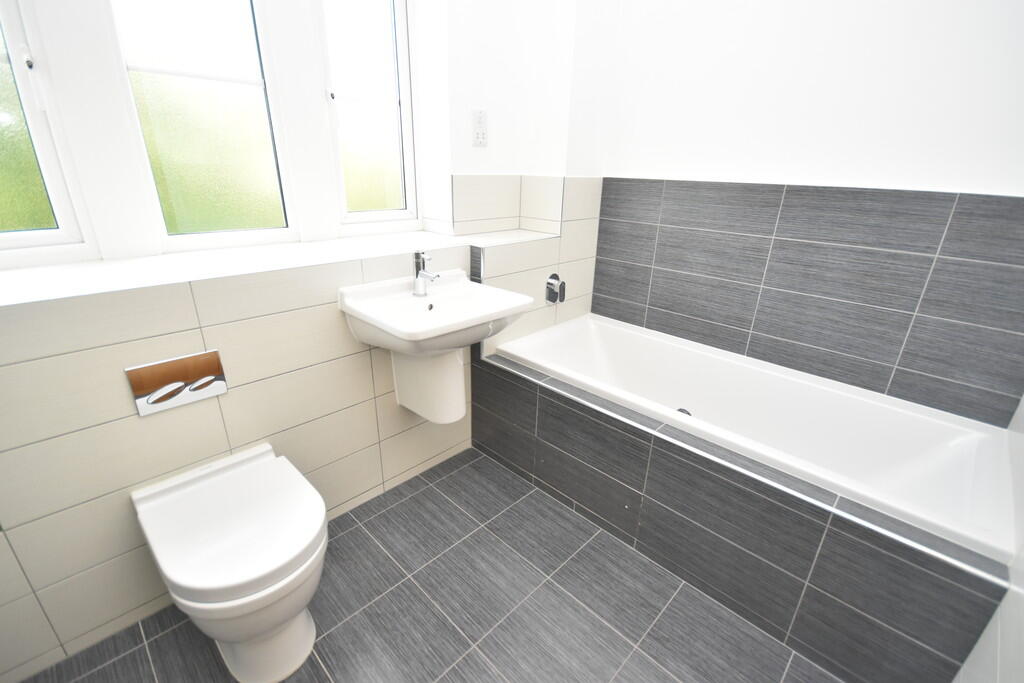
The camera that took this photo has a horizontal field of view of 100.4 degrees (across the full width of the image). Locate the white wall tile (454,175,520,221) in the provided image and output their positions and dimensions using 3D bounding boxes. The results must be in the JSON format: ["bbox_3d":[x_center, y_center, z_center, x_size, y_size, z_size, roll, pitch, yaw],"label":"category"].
[{"bbox_3d":[-0.111,-0.686,2.035,0.010,0.200,0.438,20,28,40],"label":"white wall tile"}]

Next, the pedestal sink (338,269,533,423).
[{"bbox_3d":[-0.250,0.066,1.605,0.460,0.540,0.560,21,28,40],"label":"pedestal sink"}]

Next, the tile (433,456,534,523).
[{"bbox_3d":[-0.122,0.637,1.863,0.332,0.010,0.312,20,28,40],"label":"tile"}]

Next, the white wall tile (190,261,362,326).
[{"bbox_3d":[-0.685,-0.158,1.310,0.010,0.124,0.495,20,28,40],"label":"white wall tile"}]

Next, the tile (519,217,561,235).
[{"bbox_3d":[0.149,-0.594,2.205,0.283,0.067,0.010,21,28,40],"label":"tile"}]

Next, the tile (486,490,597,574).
[{"bbox_3d":[0.120,0.747,1.700,0.336,0.010,0.330,21,28,41],"label":"tile"}]

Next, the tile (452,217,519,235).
[{"bbox_3d":[-0.122,-0.632,2.329,0.010,0.070,0.495,21,28,41],"label":"tile"}]

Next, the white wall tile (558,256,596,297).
[{"bbox_3d":[0.339,-0.325,2.259,0.010,0.201,0.317,20,28,40],"label":"white wall tile"}]

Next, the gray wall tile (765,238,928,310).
[{"bbox_3d":[1.232,-0.257,1.600,0.504,0.202,0.010,20,28,40],"label":"gray wall tile"}]

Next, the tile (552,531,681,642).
[{"bbox_3d":[0.363,0.835,1.485,0.336,0.010,0.330,21,28,41],"label":"tile"}]

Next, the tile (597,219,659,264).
[{"bbox_3d":[0.598,-0.519,2.231,0.352,0.203,0.010,21,28,41],"label":"tile"}]

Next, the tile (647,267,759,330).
[{"bbox_3d":[0.898,-0.208,2.039,0.505,0.208,0.010,21,28,40],"label":"tile"}]

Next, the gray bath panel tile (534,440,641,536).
[{"bbox_3d":[0.287,0.570,1.713,0.500,0.203,0.010,21,28,41],"label":"gray bath panel tile"}]

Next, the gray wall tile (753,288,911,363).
[{"bbox_3d":[1.251,-0.070,1.707,0.500,0.203,0.010,21,28,41],"label":"gray wall tile"}]

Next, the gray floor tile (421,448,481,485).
[{"bbox_3d":[-0.283,0.599,2.057,0.110,0.010,0.325,21,28,41],"label":"gray floor tile"}]

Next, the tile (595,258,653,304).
[{"bbox_3d":[0.590,-0.325,2.316,0.354,0.208,0.010,21,28,40],"label":"tile"}]

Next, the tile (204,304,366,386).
[{"bbox_3d":[-0.718,-0.003,1.435,0.010,0.203,0.500,21,28,41],"label":"tile"}]

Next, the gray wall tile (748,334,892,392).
[{"bbox_3d":[1.225,0.079,1.727,0.504,0.116,0.010,20,28,40],"label":"gray wall tile"}]

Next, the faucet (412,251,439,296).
[{"bbox_3d":[-0.320,-0.242,1.573,0.140,0.157,0.048,21,28,41],"label":"faucet"}]

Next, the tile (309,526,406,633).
[{"bbox_3d":[-0.593,0.818,1.469,0.339,0.010,0.341,21,28,40],"label":"tile"}]

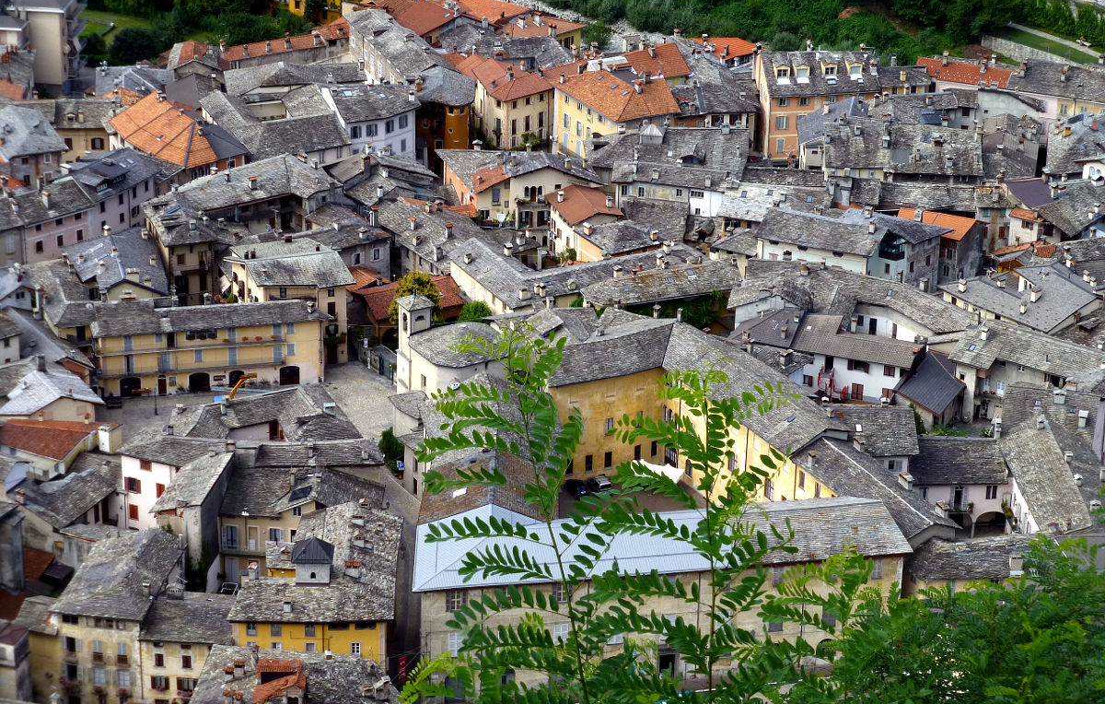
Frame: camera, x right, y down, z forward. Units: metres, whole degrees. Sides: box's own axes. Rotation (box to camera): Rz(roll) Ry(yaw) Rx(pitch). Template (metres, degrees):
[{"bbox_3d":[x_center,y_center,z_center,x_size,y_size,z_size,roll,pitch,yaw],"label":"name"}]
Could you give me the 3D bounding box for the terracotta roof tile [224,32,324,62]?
[{"bbox_3d":[-44.471,-48.437,456.943,17.200,1.500,3.300,-13,26,-30],"label":"terracotta roof tile"}]

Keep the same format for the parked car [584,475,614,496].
[{"bbox_3d":[5.229,14.680,323.502,1.730,1.500,3.980,-9,24,-23],"label":"parked car"}]

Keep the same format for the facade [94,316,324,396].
[{"bbox_3d":[-41.148,0.964,346.400,27.070,8.200,1.300,-3,23,-10],"label":"facade"}]

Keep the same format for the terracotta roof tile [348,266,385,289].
[{"bbox_3d":[-24.105,-9.564,367.390,4.900,1.000,5.340,-14,27,-33],"label":"terracotta roof tile"}]

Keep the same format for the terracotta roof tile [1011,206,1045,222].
[{"bbox_3d":[64.153,-18.462,386.592,4.700,0.900,2.100,14,26,28],"label":"terracotta roof tile"}]

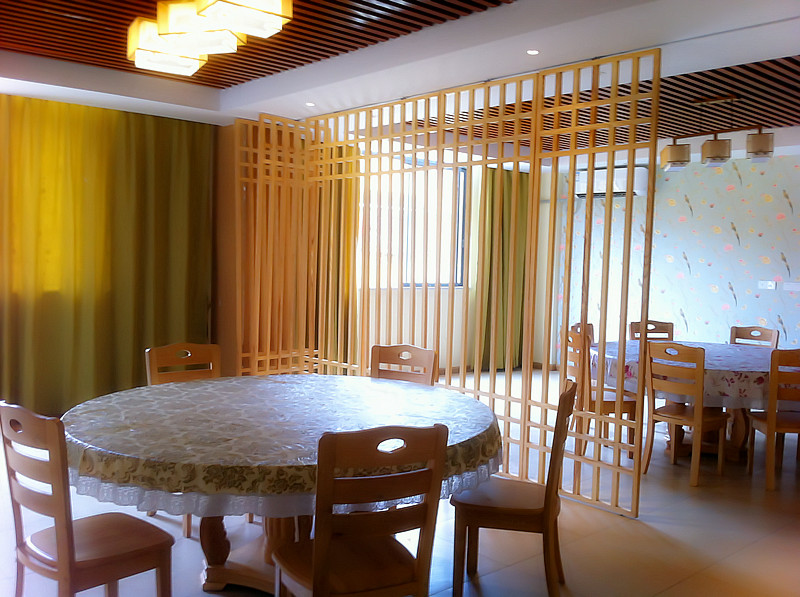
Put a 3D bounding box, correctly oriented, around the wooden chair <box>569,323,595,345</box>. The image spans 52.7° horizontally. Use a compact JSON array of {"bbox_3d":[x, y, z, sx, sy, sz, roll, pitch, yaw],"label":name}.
[{"bbox_3d":[1.635,0.678,6.414,0.474,0.933,0.444,4,4,35],"label":"wooden chair"}]

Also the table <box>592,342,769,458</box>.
[{"bbox_3d":[2.252,0.799,5.910,1.725,0.784,1.725,1,3,0],"label":"table"}]

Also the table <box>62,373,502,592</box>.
[{"bbox_3d":[-0.504,0.874,3.535,1.834,0.784,1.834,1,3,0],"label":"table"}]

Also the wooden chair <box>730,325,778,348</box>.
[{"bbox_3d":[2.772,0.694,6.621,0.474,0.933,0.444,-1,4,-37],"label":"wooden chair"}]

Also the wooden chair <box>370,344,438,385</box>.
[{"bbox_3d":[-0.093,0.750,4.511,0.444,0.933,0.474,3,4,30],"label":"wooden chair"}]

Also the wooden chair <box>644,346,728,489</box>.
[{"bbox_3d":[1.954,0.742,5.499,0.474,0.933,0.444,-2,5,-43],"label":"wooden chair"}]

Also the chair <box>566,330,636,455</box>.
[{"bbox_3d":[1.467,0.698,6.008,0.474,0.933,0.444,0,4,-16],"label":"chair"}]

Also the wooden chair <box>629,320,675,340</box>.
[{"bbox_3d":[2.236,0.666,6.861,0.444,0.933,0.474,1,4,-14],"label":"wooden chair"}]

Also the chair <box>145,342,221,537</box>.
[{"bbox_3d":[-1.068,0.735,4.359,0.444,0.933,0.474,-2,5,-41],"label":"chair"}]

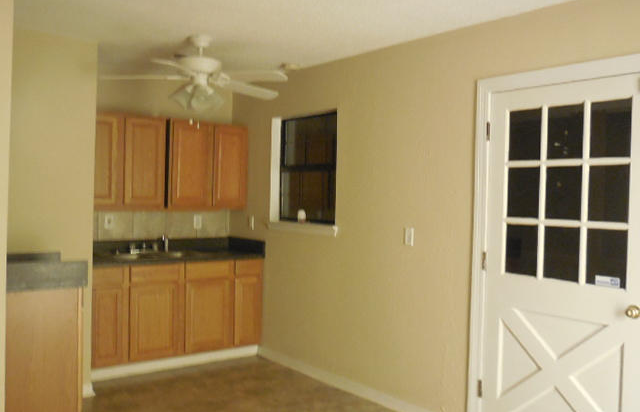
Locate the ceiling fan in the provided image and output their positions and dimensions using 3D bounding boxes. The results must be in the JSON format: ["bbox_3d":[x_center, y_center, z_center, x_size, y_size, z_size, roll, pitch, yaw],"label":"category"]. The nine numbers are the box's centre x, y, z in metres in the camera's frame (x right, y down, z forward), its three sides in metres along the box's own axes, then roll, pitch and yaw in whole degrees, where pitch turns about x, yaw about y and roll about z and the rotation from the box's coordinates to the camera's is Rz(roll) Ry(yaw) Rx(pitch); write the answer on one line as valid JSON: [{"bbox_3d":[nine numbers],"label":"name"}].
[{"bbox_3d":[-0.773,-0.859,4.077,1.280,0.483,1.280,0,1,-38],"label":"ceiling fan"}]

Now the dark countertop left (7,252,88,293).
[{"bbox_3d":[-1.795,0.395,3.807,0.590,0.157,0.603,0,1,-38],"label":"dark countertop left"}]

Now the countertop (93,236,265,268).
[{"bbox_3d":[-1.286,0.376,5.267,1.552,0.145,0.625,0,1,-38],"label":"countertop"}]

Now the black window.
[{"bbox_3d":[-0.080,-0.302,5.141,0.070,0.872,0.850,0,1,-38],"label":"black window"}]

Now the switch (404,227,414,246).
[{"bbox_3d":[0.585,0.205,4.129,0.011,0.118,0.072,0,1,-38],"label":"switch"}]

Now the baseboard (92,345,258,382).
[{"bbox_3d":[-1.162,1.276,5.112,1.545,0.098,0.017,0,1,-38],"label":"baseboard"}]

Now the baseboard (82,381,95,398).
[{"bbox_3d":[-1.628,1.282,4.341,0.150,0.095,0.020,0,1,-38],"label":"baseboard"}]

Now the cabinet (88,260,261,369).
[{"bbox_3d":[-1.302,0.838,5.284,1.552,0.780,0.605,0,1,-38],"label":"cabinet"}]

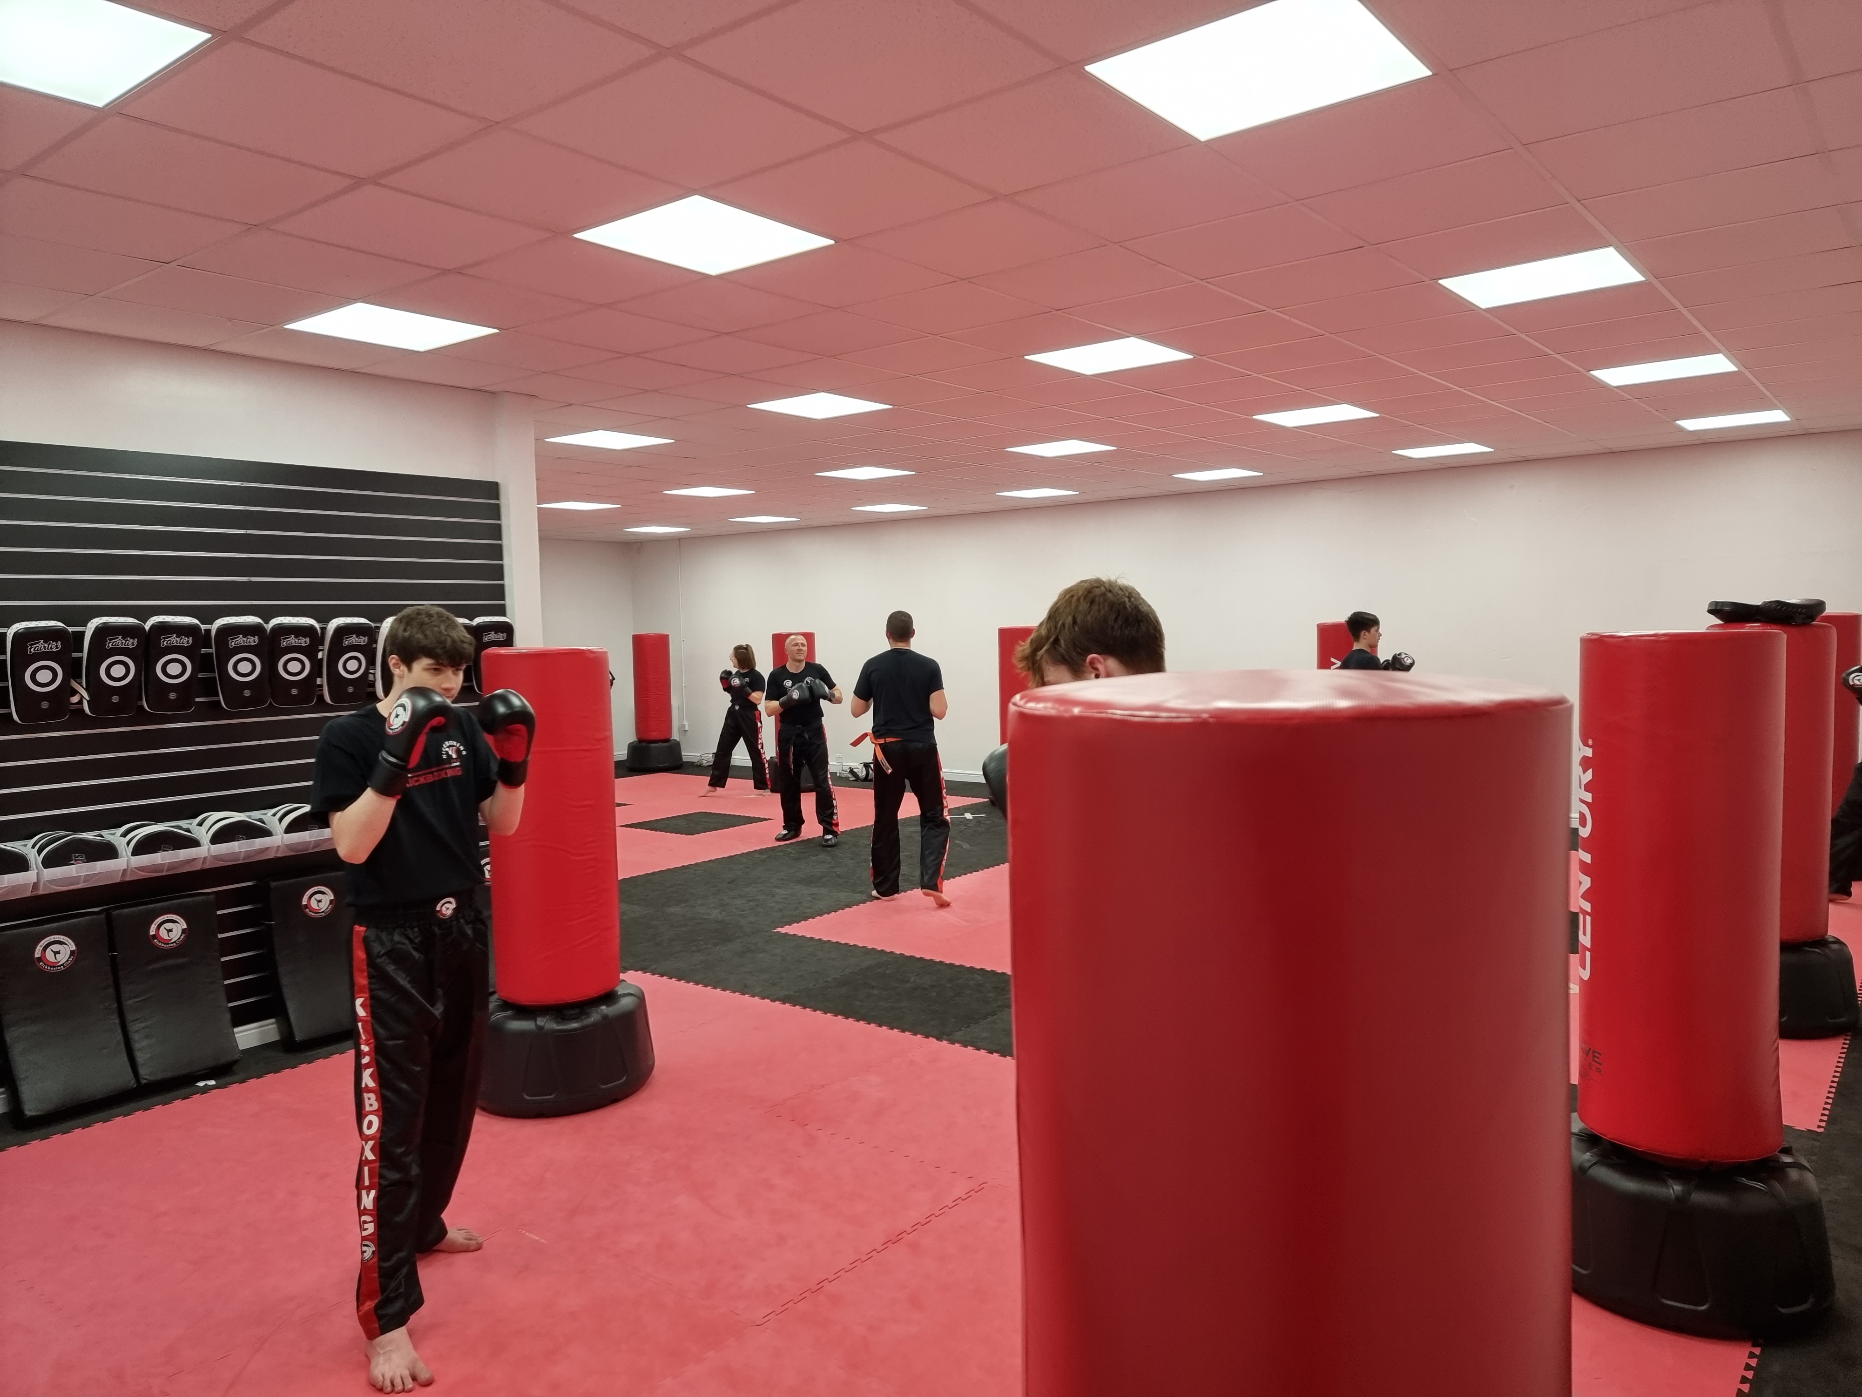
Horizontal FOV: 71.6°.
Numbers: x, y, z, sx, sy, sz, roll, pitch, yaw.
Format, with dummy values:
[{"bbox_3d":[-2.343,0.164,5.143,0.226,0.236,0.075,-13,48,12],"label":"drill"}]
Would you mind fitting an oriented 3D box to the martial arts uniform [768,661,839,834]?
[{"bbox_3d":[-1.035,0.405,10.500,0.570,1.410,0.400,-1,3,9],"label":"martial arts uniform"}]

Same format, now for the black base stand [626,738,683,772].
[{"bbox_3d":[-3.460,0.722,16.200,0.670,0.330,0.670,-1,3,0],"label":"black base stand"}]

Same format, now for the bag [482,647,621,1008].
[{"bbox_3d":[-1.435,0.461,4.904,0.457,1.295,0.457,-2,3,-16],"label":"bag"}]

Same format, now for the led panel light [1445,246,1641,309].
[{"bbox_3d":[2.216,-1.524,4.674,0.595,0.035,0.595,1,4,39],"label":"led panel light"}]

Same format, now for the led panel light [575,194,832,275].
[{"bbox_3d":[-0.683,-1.408,3.926,0.595,0.030,0.595,1,4,39],"label":"led panel light"}]

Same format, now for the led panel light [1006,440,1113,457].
[{"bbox_3d":[0.891,-1.709,8.790,0.595,0.035,0.595,1,4,39],"label":"led panel light"}]

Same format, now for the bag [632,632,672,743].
[{"bbox_3d":[-3.564,-0.137,16.538,0.460,1.316,0.460,-1,3,0],"label":"bag"}]

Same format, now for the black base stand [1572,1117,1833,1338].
[{"bbox_3d":[1.931,1.337,3.375,0.670,0.330,0.670,-1,3,0],"label":"black base stand"}]

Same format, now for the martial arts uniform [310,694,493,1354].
[{"bbox_3d":[-1.400,0.797,3.449,0.470,1.550,0.590,1,4,30],"label":"martial arts uniform"}]

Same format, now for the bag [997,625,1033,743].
[{"bbox_3d":[0.905,-0.011,12.542,0.460,1.316,0.460,-1,3,0],"label":"bag"}]

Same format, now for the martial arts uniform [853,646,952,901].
[{"bbox_3d":[-0.185,0.482,8.291,0.610,1.580,0.430,-1,3,2],"label":"martial arts uniform"}]

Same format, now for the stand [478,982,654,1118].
[{"bbox_3d":[-1.444,1.322,5.055,0.700,0.400,0.700,-1,3,0],"label":"stand"}]

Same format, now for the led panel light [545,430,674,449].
[{"bbox_3d":[-1.995,-1.615,8.040,0.595,0.035,0.595,1,4,39],"label":"led panel light"}]

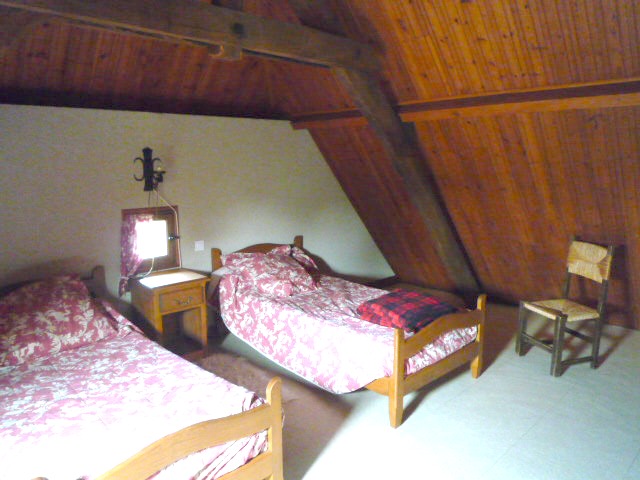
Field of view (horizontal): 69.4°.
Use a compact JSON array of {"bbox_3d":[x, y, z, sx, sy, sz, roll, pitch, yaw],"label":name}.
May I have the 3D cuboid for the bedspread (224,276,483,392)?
[{"bbox_3d":[0.131,0.610,3.556,1.040,0.440,1.830,-9,14,-42],"label":"bedspread"}]

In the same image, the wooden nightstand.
[{"bbox_3d":[-1.168,0.573,3.615,0.455,0.571,0.445,-9,14,-42],"label":"wooden nightstand"}]

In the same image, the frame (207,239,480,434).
[{"bbox_3d":[0.112,0.520,3.580,0.966,0.727,2.004,-9,14,-42],"label":"frame"}]

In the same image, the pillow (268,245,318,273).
[{"bbox_3d":[-0.277,0.178,4.215,0.540,0.230,0.400,-9,14,-42],"label":"pillow"}]

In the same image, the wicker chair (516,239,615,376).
[{"bbox_3d":[1.814,0.475,3.431,0.441,0.924,0.403,-3,11,-18],"label":"wicker chair"}]

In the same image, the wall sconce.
[{"bbox_3d":[-1.258,-0.529,3.488,0.206,0.329,0.170,-9,14,-42],"label":"wall sconce"}]

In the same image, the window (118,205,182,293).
[{"bbox_3d":[-1.322,0.064,3.647,0.481,0.633,0.090,-9,14,-42],"label":"window"}]

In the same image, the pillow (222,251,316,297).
[{"bbox_3d":[-0.358,0.239,3.888,0.630,0.230,0.620,-9,14,-42],"label":"pillow"}]

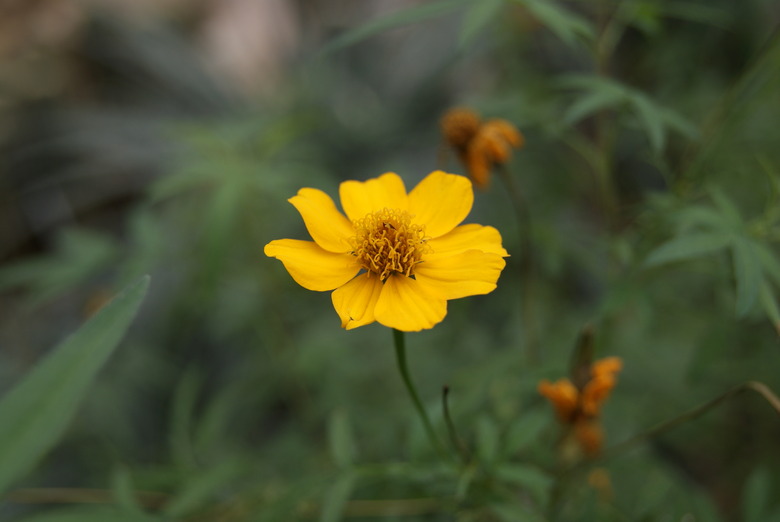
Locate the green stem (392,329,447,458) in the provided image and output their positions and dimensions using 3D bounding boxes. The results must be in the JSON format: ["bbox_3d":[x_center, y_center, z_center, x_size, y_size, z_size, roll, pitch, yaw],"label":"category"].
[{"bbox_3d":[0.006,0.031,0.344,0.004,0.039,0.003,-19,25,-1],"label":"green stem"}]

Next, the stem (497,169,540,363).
[{"bbox_3d":[0.035,0.001,0.383,0.005,0.055,0.004,-10,11,5],"label":"stem"}]

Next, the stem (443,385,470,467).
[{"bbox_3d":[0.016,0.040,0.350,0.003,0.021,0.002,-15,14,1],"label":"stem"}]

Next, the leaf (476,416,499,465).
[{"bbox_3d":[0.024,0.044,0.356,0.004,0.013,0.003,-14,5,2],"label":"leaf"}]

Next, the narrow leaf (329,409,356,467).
[{"bbox_3d":[-0.012,0.044,0.363,0.005,0.016,0.003,-11,7,-3],"label":"narrow leaf"}]

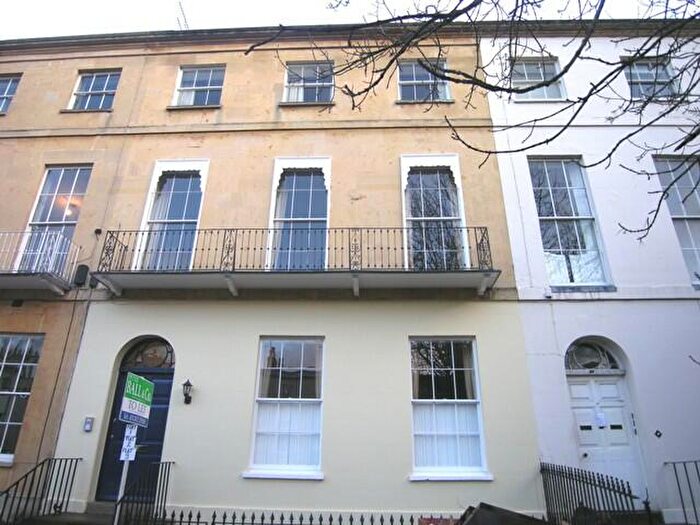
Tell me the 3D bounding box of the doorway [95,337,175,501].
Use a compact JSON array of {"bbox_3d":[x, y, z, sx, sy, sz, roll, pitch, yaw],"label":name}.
[{"bbox_3d":[-3.856,2.805,8.934,1.161,2.934,0.280,0,-23,3],"label":"doorway"}]

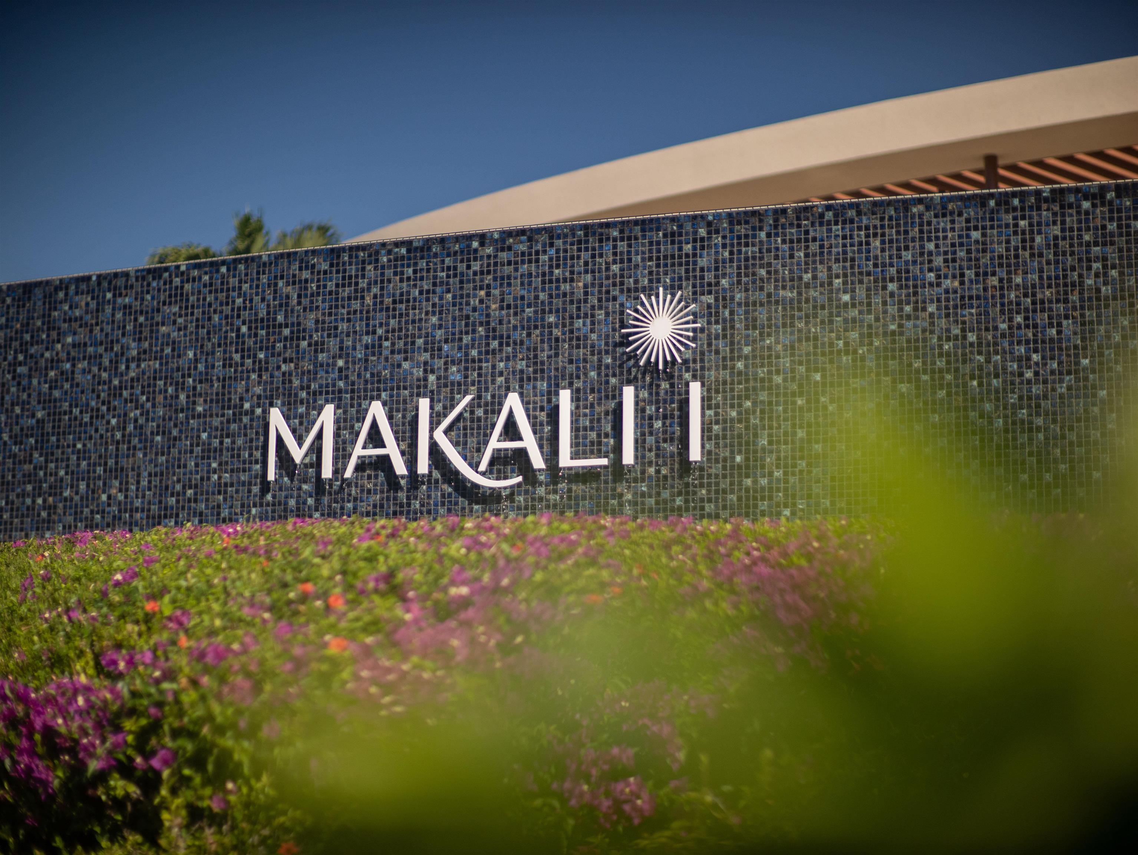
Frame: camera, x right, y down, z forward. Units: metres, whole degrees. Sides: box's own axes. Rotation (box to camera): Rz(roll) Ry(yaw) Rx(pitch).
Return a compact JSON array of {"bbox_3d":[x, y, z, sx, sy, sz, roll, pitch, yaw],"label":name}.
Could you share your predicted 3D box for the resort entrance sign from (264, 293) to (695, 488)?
[{"bbox_3d":[-0.319,-0.112,7.558,1.692,0.678,0.065,-3,-10,22],"label":"resort entrance sign"}]

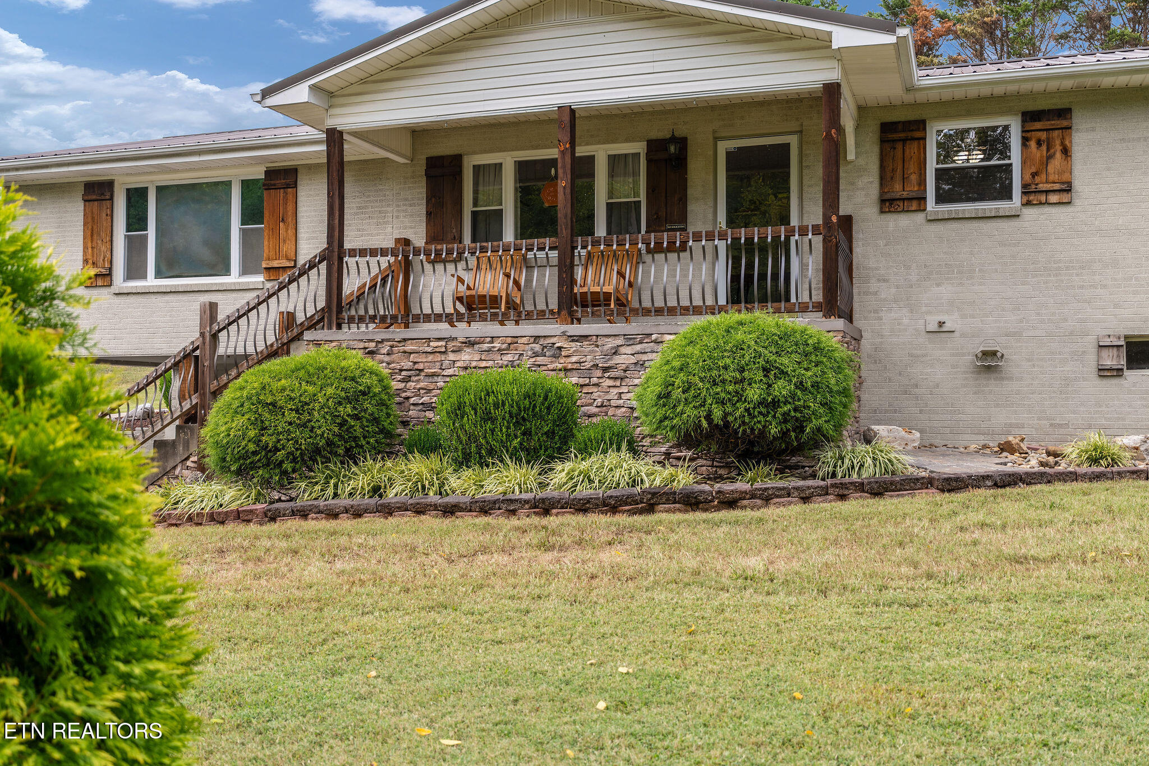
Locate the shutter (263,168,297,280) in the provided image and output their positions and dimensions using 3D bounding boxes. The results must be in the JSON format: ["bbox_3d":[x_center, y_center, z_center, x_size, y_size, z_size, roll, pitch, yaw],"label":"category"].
[{"bbox_3d":[-3.796,-2.048,14.401,0.468,1.417,0.050,0,-1,19],"label":"shutter"}]

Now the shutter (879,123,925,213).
[{"bbox_3d":[3.499,-2.304,11.882,0.465,0.967,0.050,0,-1,19],"label":"shutter"}]

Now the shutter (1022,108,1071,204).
[{"bbox_3d":[4.830,-2.313,11.421,0.472,0.968,0.050,0,-1,19],"label":"shutter"}]

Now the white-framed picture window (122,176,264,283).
[{"bbox_3d":[-5.090,-2.026,14.907,2.347,1.392,0.120,0,-1,19],"label":"white-framed picture window"}]

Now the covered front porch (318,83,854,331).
[{"bbox_3d":[0.139,-1.664,12.106,5.544,2.227,1.799,0,-1,19],"label":"covered front porch"}]

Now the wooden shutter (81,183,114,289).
[{"bbox_3d":[-6.559,-2.043,15.358,0.468,1.427,0.050,0,-1,19],"label":"wooden shutter"}]

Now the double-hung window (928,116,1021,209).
[{"bbox_3d":[4.180,-2.300,11.699,0.926,0.953,0.110,0,-1,19],"label":"double-hung window"}]

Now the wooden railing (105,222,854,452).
[{"bbox_3d":[-1.272,-0.287,12.523,8.532,2.375,1.779,0,-1,19],"label":"wooden railing"}]

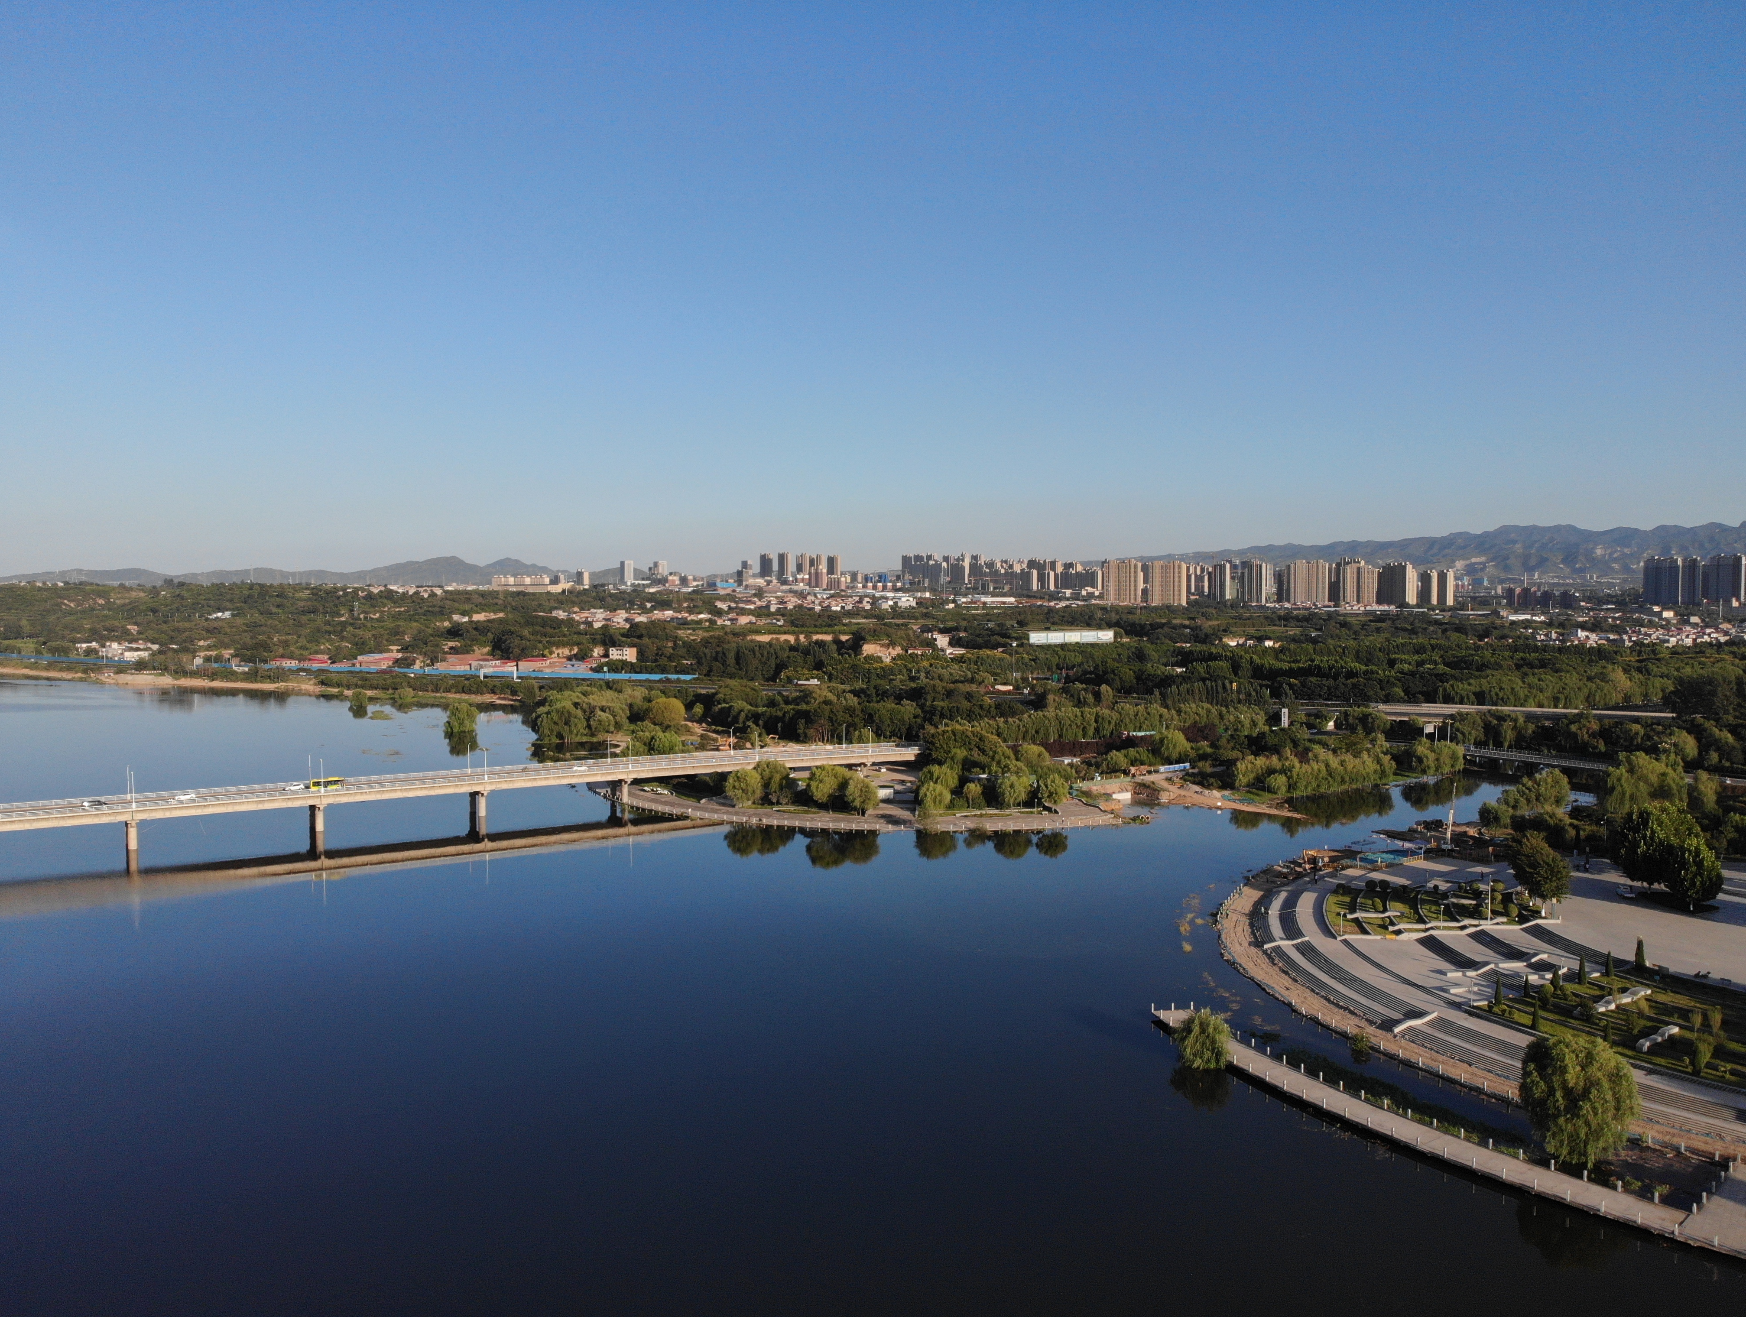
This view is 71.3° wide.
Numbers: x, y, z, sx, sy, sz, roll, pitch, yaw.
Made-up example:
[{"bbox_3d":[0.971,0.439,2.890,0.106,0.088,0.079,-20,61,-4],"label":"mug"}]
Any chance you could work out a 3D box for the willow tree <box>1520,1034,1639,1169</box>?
[{"bbox_3d":[75.970,46.970,131.000,12.400,12.200,12.400,0,3,0],"label":"willow tree"}]

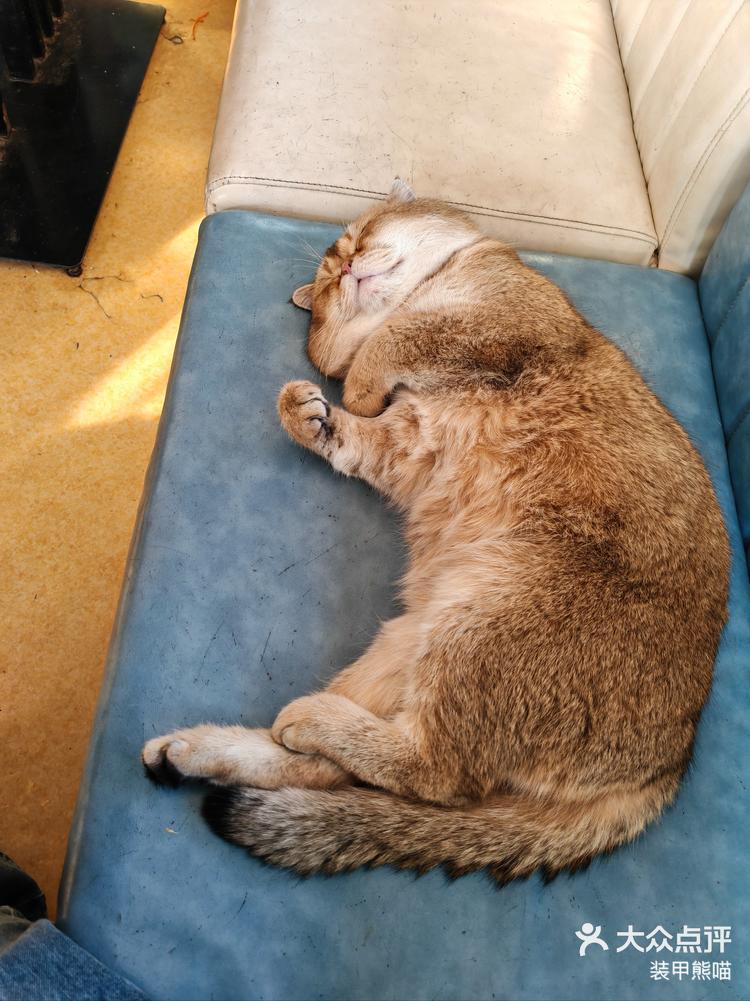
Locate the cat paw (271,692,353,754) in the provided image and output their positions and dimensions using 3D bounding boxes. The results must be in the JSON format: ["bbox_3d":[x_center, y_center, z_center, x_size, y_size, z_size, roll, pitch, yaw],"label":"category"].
[{"bbox_3d":[-0.041,0.144,0.507,0.050,0.036,0.037,18,63,1],"label":"cat paw"}]

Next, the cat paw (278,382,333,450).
[{"bbox_3d":[-0.055,-0.070,0.632,0.040,0.038,0.050,-18,69,-16],"label":"cat paw"}]

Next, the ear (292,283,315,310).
[{"bbox_3d":[-0.064,-0.182,0.695,0.024,0.012,0.027,3,64,-13],"label":"ear"}]

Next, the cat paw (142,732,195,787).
[{"bbox_3d":[-0.137,0.171,0.517,0.035,0.033,0.034,5,64,-6],"label":"cat paw"}]

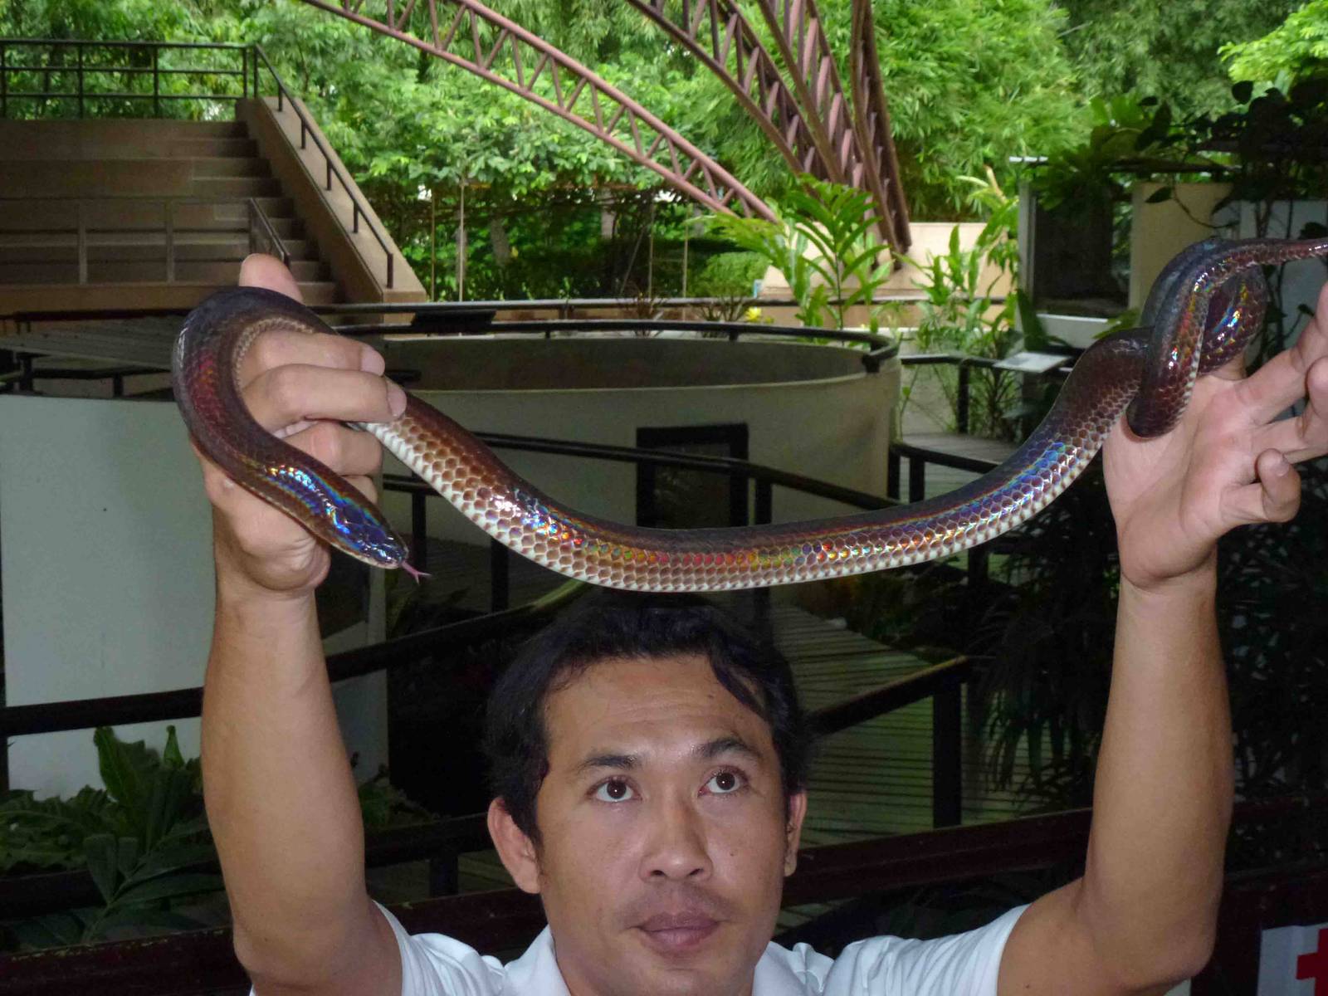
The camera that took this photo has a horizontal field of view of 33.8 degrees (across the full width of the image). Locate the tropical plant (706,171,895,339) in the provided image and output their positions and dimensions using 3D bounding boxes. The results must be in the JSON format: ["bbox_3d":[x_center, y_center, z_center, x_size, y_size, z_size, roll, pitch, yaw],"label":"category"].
[{"bbox_3d":[0.849,-1.476,13.500,1.150,1.050,0.950,0,8,0],"label":"tropical plant"}]

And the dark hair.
[{"bbox_3d":[-0.011,0.138,1.300,0.188,0.175,0.200,-2,-13,-10],"label":"dark hair"}]

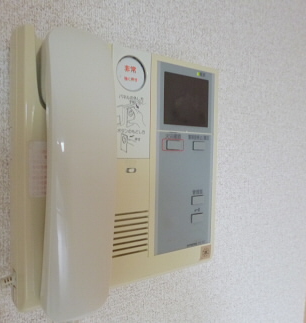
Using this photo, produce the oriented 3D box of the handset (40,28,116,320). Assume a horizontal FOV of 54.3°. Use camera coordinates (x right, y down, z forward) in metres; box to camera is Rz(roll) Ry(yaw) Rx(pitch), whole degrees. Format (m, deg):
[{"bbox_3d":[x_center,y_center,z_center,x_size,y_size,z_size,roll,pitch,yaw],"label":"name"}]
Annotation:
[{"bbox_3d":[-0.060,0.008,0.236,0.051,0.211,0.046,0,2,-33],"label":"handset"}]

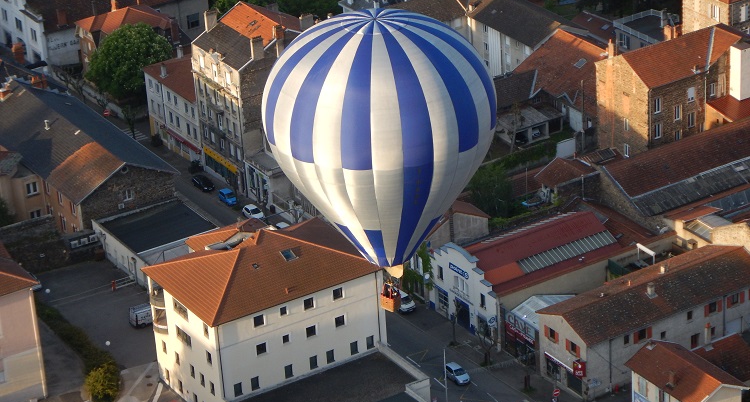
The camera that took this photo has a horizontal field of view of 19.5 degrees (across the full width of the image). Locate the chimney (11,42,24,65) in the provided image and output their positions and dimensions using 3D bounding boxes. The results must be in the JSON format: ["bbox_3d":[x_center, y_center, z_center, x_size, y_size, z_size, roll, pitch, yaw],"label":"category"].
[{"bbox_3d":[-53.945,-22.307,330.838,1.600,3.200,0.850,-18,29,-28],"label":"chimney"}]

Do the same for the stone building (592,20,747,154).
[{"bbox_3d":[43.844,-16.266,313.358,21.328,15.641,12.086,-18,29,-28],"label":"stone building"}]

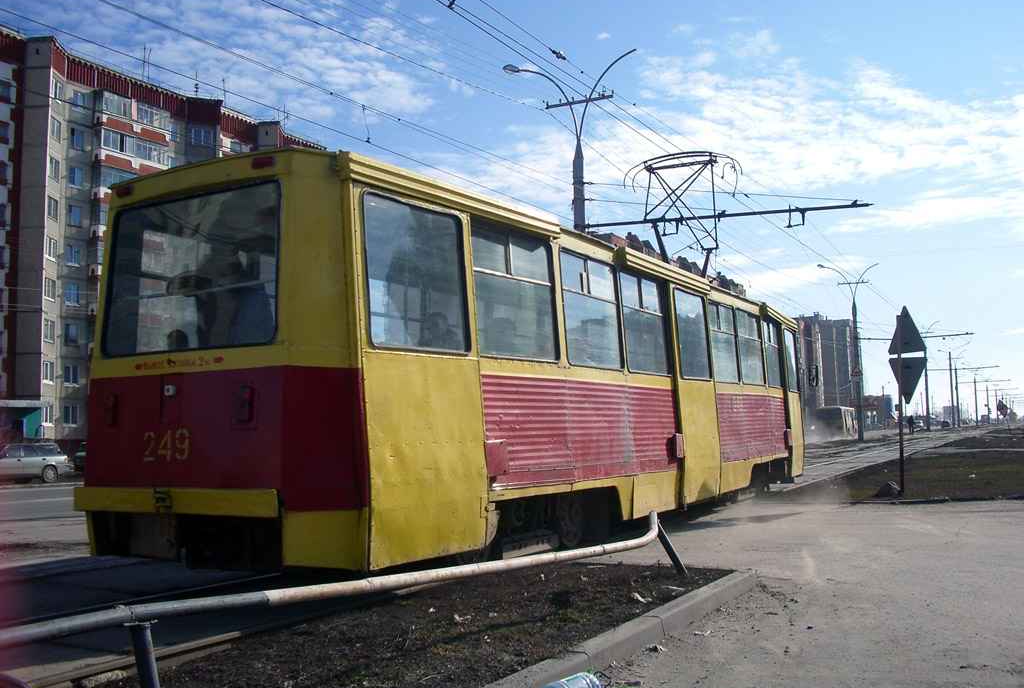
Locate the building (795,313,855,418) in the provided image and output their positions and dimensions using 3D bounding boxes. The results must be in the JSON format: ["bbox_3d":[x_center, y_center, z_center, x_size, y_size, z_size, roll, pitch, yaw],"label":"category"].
[{"bbox_3d":[92.292,9.354,315.264,22.000,32.400,28.000,-4,-5,27],"label":"building"}]

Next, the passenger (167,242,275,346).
[{"bbox_3d":[-1.923,0.162,6.979,0.420,1.700,0.600,2,-6,-37],"label":"passenger"}]

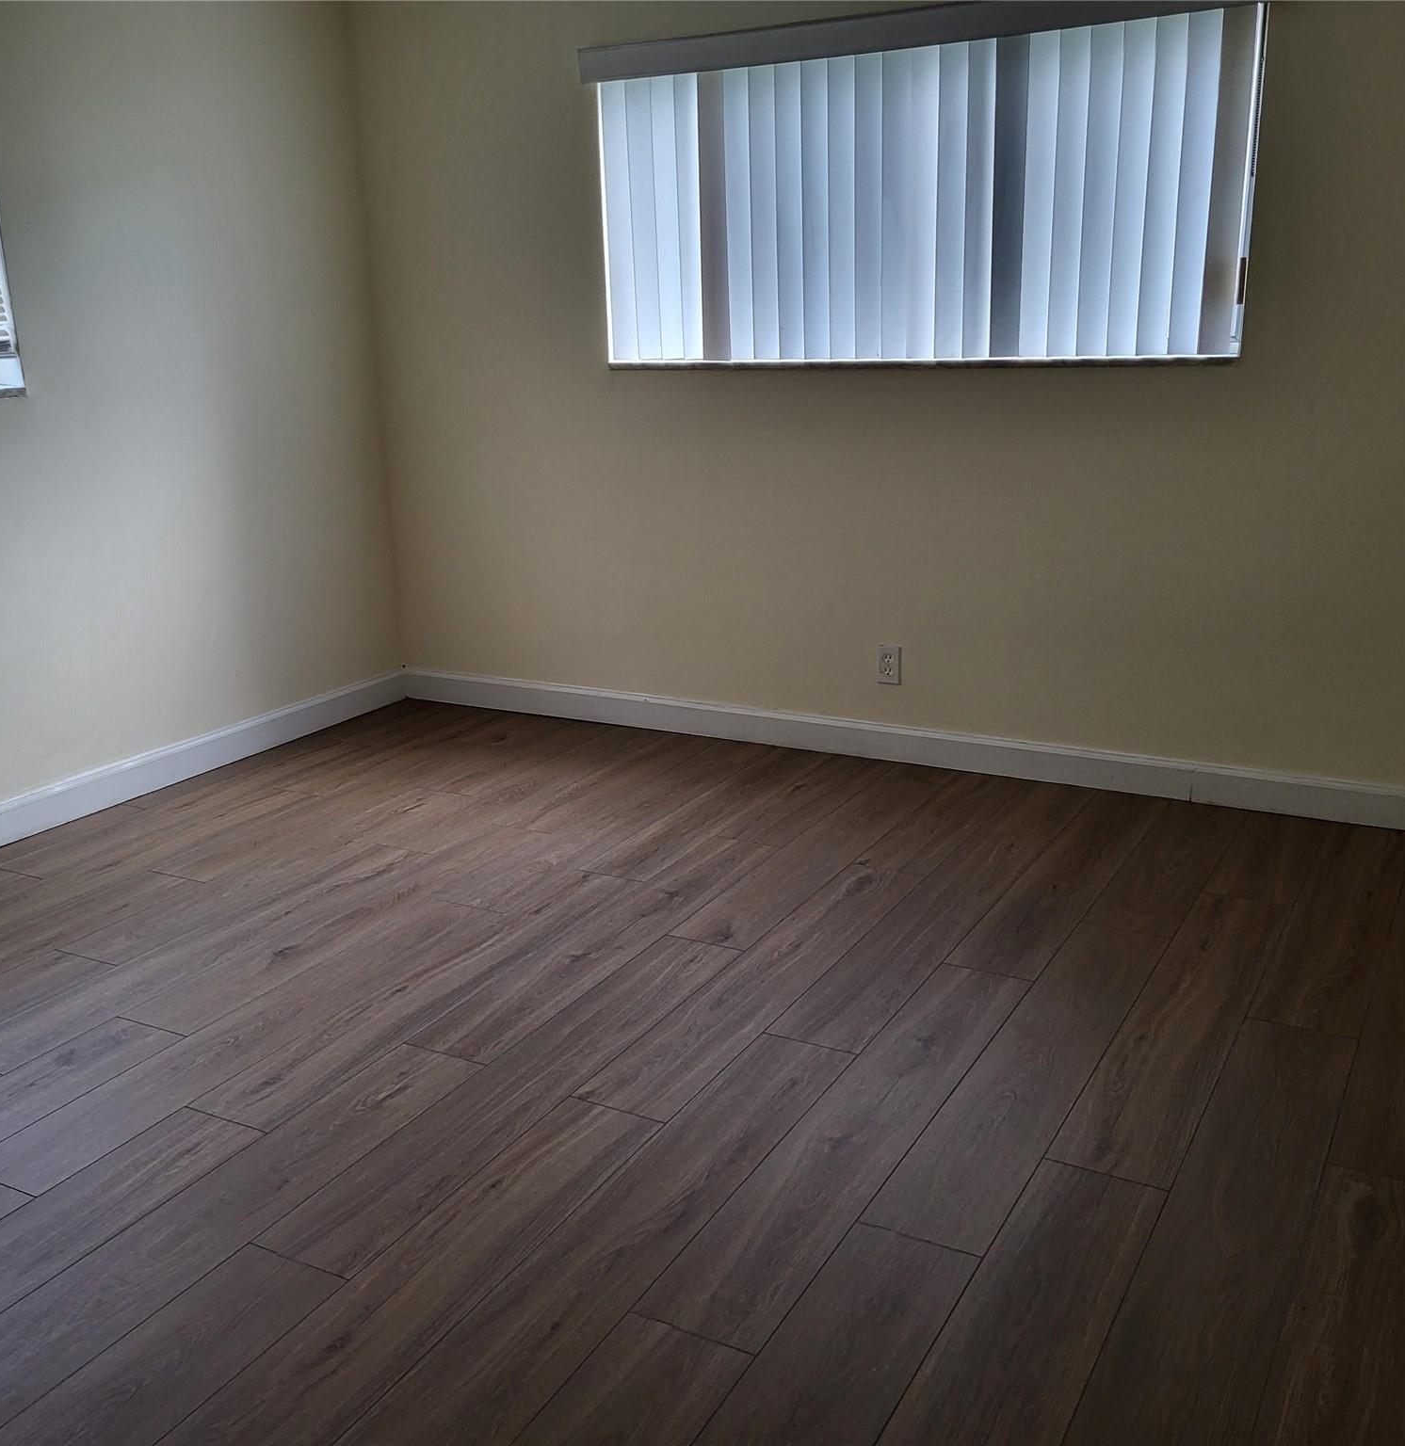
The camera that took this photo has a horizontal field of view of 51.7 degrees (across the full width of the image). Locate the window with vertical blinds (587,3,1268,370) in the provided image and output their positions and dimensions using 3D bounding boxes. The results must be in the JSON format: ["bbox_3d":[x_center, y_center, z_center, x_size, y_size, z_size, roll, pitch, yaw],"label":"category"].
[{"bbox_3d":[0.505,-1.446,3.967,1.930,0.907,0.120,7,18,29],"label":"window with vertical blinds"}]

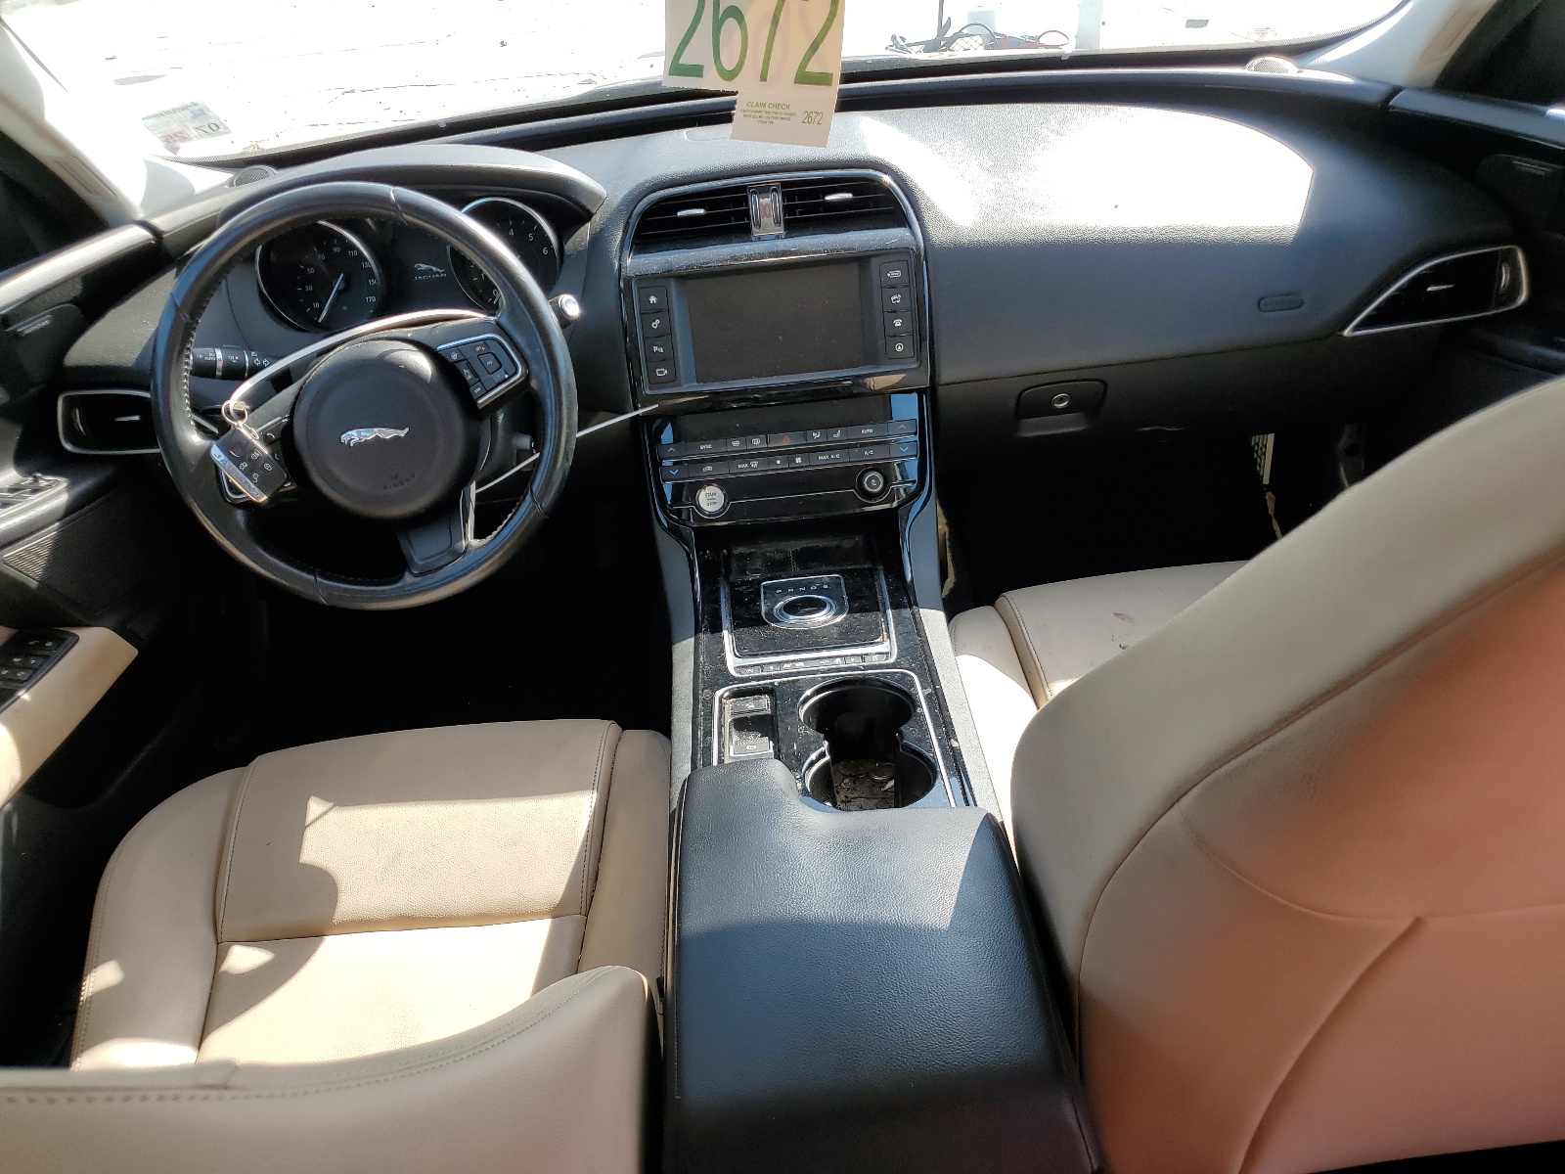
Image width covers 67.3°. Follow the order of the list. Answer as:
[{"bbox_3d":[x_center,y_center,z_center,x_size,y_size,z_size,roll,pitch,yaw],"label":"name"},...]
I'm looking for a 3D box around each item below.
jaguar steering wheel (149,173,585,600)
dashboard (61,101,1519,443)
[{"bbox_3d":[-0.365,-0.165,1.054,0.370,0.370,0.090,-15,13,3],"label":"jaguar steering wheel"},{"bbox_3d":[-0.012,-0.348,1.255,1.420,0.330,0.420,-6,34,1],"label":"dashboard"}]

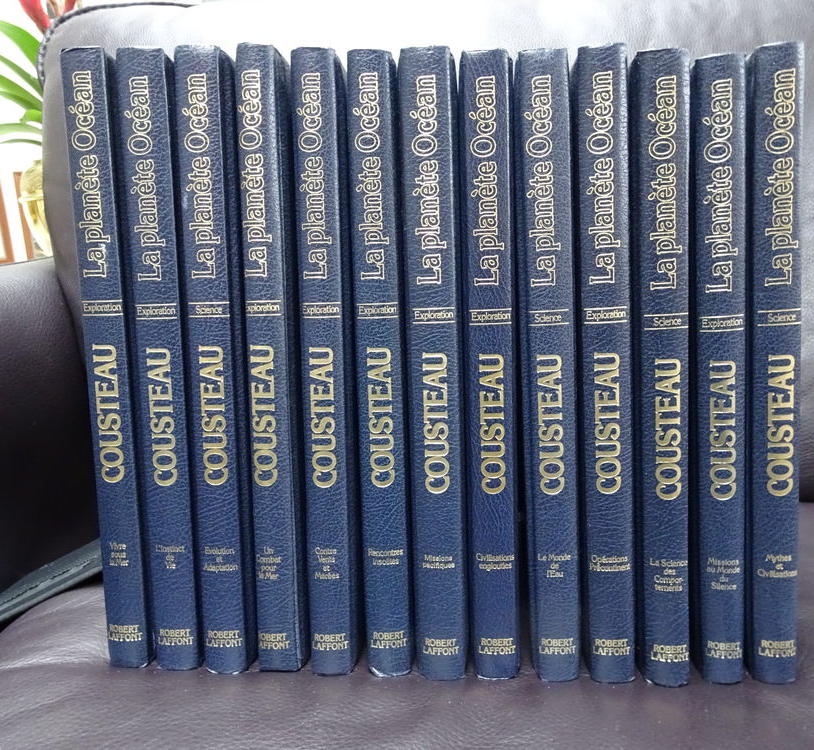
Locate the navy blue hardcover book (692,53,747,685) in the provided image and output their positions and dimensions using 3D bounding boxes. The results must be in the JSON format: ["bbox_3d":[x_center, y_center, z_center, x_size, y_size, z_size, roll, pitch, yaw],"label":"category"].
[{"bbox_3d":[0.144,-0.007,0.418,0.022,0.285,0.215,-3,7,2],"label":"navy blue hardcover book"}]

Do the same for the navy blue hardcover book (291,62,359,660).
[{"bbox_3d":[-0.034,-0.011,0.421,0.022,0.285,0.215,-1,7,2],"label":"navy blue hardcover book"}]

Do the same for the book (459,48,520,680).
[{"bbox_3d":[0.041,-0.009,0.419,0.022,0.285,0.215,-2,7,2],"label":"book"}]

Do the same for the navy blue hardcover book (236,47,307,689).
[{"bbox_3d":[-0.059,-0.013,0.421,0.022,0.285,0.215,0,6,2],"label":"navy blue hardcover book"}]

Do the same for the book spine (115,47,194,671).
[{"bbox_3d":[-0.110,-0.012,0.423,0.022,0.285,0.215,-1,7,2],"label":"book spine"}]

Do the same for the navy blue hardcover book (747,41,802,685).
[{"bbox_3d":[0.167,-0.010,0.415,0.022,0.285,0.215,-3,6,2],"label":"navy blue hardcover book"}]

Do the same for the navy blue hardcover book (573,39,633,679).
[{"bbox_3d":[0.093,-0.010,0.417,0.022,0.285,0.215,-3,6,2],"label":"navy blue hardcover book"}]

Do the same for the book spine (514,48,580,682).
[{"bbox_3d":[0.068,-0.009,0.418,0.022,0.285,0.215,-2,7,2],"label":"book spine"}]

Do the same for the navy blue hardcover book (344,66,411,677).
[{"bbox_3d":[-0.009,-0.010,0.420,0.022,0.285,0.215,-1,7,2],"label":"navy blue hardcover book"}]

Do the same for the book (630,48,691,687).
[{"bbox_3d":[0.118,-0.008,0.417,0.022,0.285,0.215,-2,6,2],"label":"book"}]

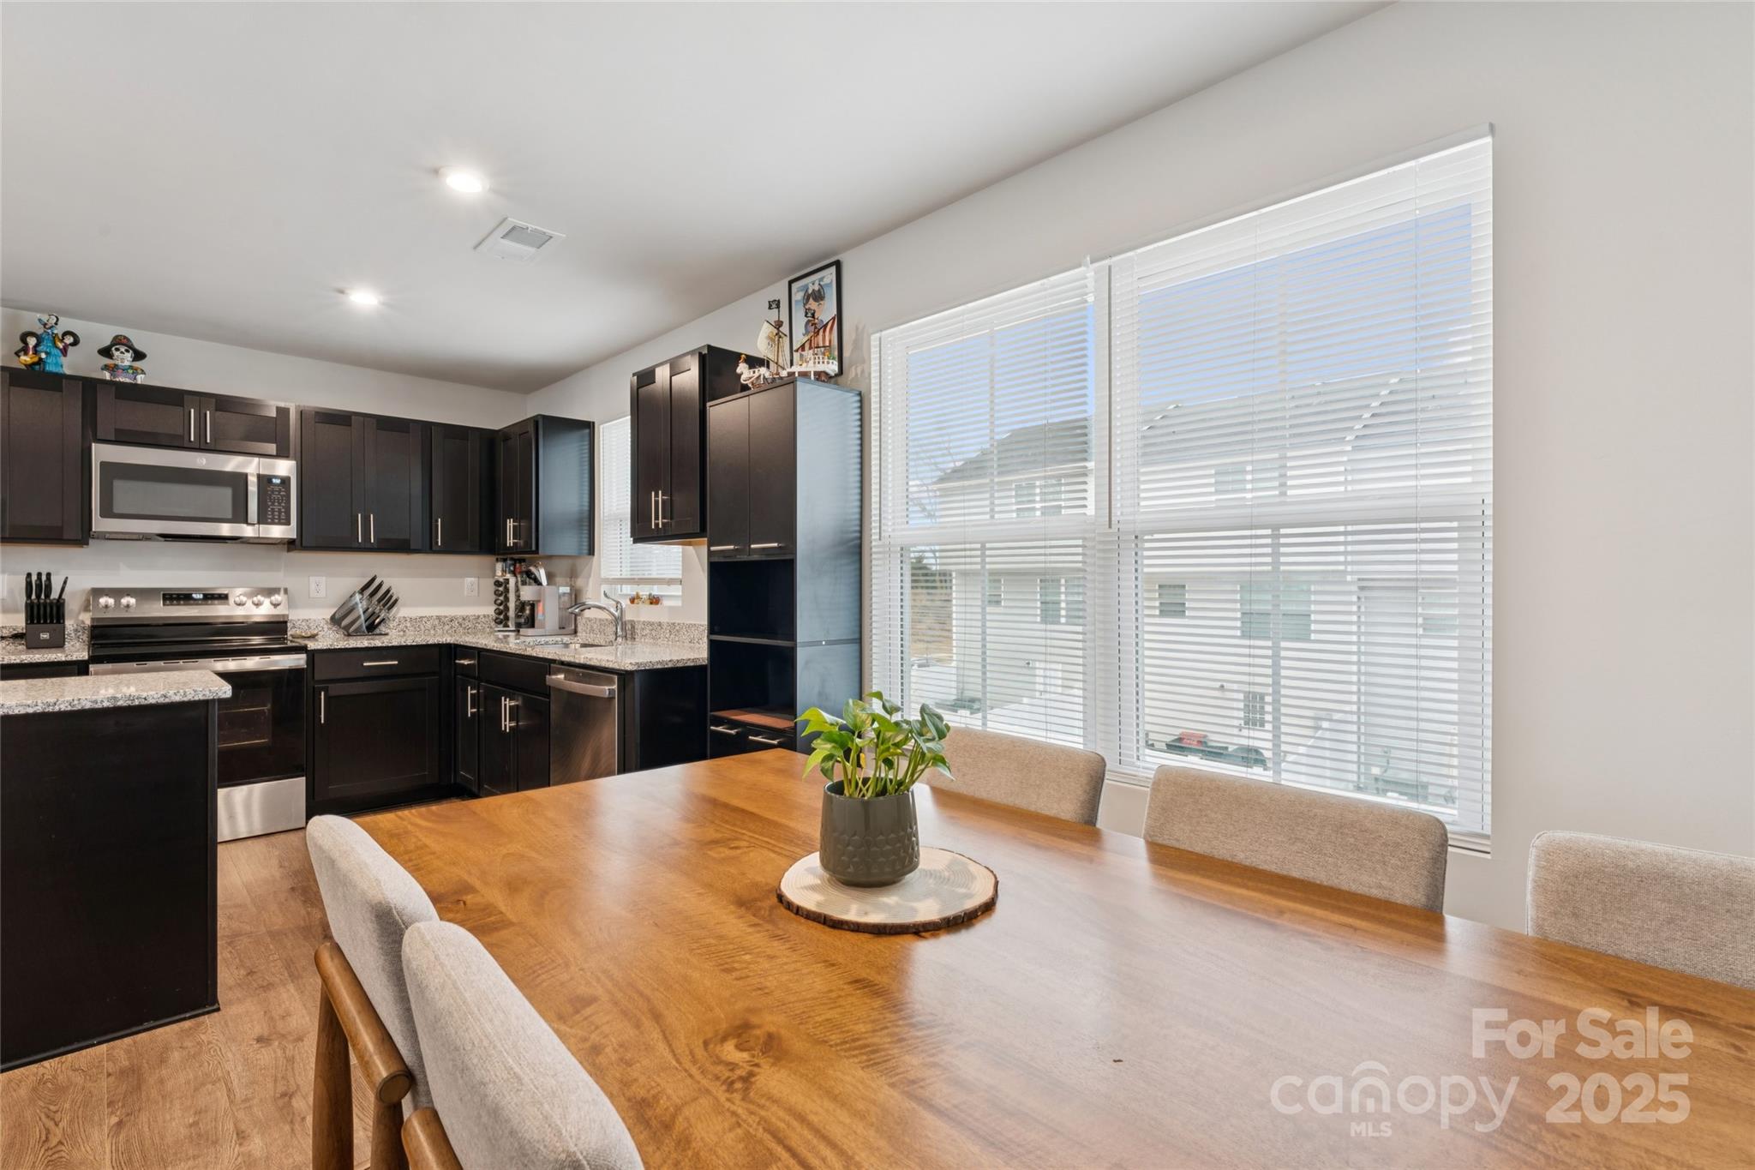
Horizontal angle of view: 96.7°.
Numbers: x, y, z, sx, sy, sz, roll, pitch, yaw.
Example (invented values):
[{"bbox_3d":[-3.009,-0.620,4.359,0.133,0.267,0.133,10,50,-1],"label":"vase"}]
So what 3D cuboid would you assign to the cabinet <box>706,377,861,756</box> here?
[{"bbox_3d":[-0.369,0.239,2.985,0.304,1.901,0.558,0,0,-45],"label":"cabinet"}]

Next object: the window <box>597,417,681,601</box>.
[{"bbox_3d":[-1.255,-0.461,4.130,0.055,0.902,0.902,0,0,-45],"label":"window"}]

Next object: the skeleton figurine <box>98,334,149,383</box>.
[{"bbox_3d":[-3.611,-1.064,3.734,0.175,0.230,0.150,0,0,-45],"label":"skeleton figurine"}]

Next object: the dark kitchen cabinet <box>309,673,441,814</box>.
[{"bbox_3d":[-2.825,0.820,4.317,0.606,0.685,0.620,0,0,-45],"label":"dark kitchen cabinet"}]

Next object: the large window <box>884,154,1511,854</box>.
[{"bbox_3d":[0.642,-0.198,2.248,0.100,1.443,1.800,0,0,-45],"label":"large window"}]

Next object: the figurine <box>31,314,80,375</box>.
[{"bbox_3d":[-3.776,-1.088,3.584,0.152,0.280,0.130,0,0,-38],"label":"figurine"}]

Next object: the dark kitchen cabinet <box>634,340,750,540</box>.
[{"bbox_3d":[-0.787,-0.562,3.397,0.321,0.765,0.618,0,0,-45],"label":"dark kitchen cabinet"}]

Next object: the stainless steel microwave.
[{"bbox_3d":[-3.403,-0.438,3.909,0.754,0.406,0.405,0,0,-45],"label":"stainless steel microwave"}]

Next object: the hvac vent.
[{"bbox_3d":[-1.312,-1.258,2.859,0.204,0.020,0.350,0,0,-45],"label":"hvac vent"}]

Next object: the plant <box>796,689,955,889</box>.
[{"bbox_3d":[-0.005,0.285,1.106,0.215,0.268,0.205,0,0,0],"label":"plant"}]

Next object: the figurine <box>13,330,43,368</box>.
[{"bbox_3d":[-3.820,-1.042,3.506,0.100,0.182,0.094,0,0,31],"label":"figurine"}]

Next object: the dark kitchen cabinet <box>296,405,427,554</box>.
[{"bbox_3d":[-2.941,-0.567,4.421,0.620,0.766,0.325,0,0,-45],"label":"dark kitchen cabinet"}]

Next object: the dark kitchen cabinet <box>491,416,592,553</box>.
[{"bbox_3d":[-2.010,-0.566,4.660,0.324,0.768,0.685,0,0,-45],"label":"dark kitchen cabinet"}]

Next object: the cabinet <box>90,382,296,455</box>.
[{"bbox_3d":[-3.388,-0.779,3.868,0.753,0.306,0.334,0,0,-45],"label":"cabinet"}]

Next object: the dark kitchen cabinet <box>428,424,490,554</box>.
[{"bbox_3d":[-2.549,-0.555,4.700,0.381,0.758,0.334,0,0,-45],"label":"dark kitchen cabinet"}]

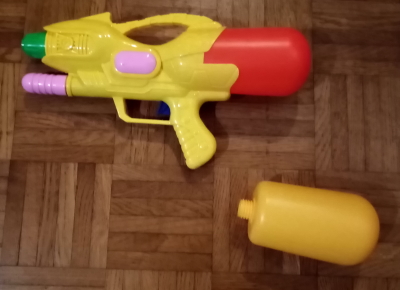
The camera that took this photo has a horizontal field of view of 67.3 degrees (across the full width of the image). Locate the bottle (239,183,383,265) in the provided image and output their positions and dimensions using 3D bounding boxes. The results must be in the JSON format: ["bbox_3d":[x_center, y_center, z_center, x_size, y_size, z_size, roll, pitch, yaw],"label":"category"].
[{"bbox_3d":[0.139,0.096,0.381,0.176,0.089,0.089,9,83,0],"label":"bottle"}]

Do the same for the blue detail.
[{"bbox_3d":[-0.047,-0.048,0.394,0.018,0.012,0.018,2,83,-1],"label":"blue detail"}]

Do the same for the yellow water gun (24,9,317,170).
[{"bbox_3d":[-0.046,-0.074,0.393,0.385,0.093,0.209,2,83,-1],"label":"yellow water gun"}]

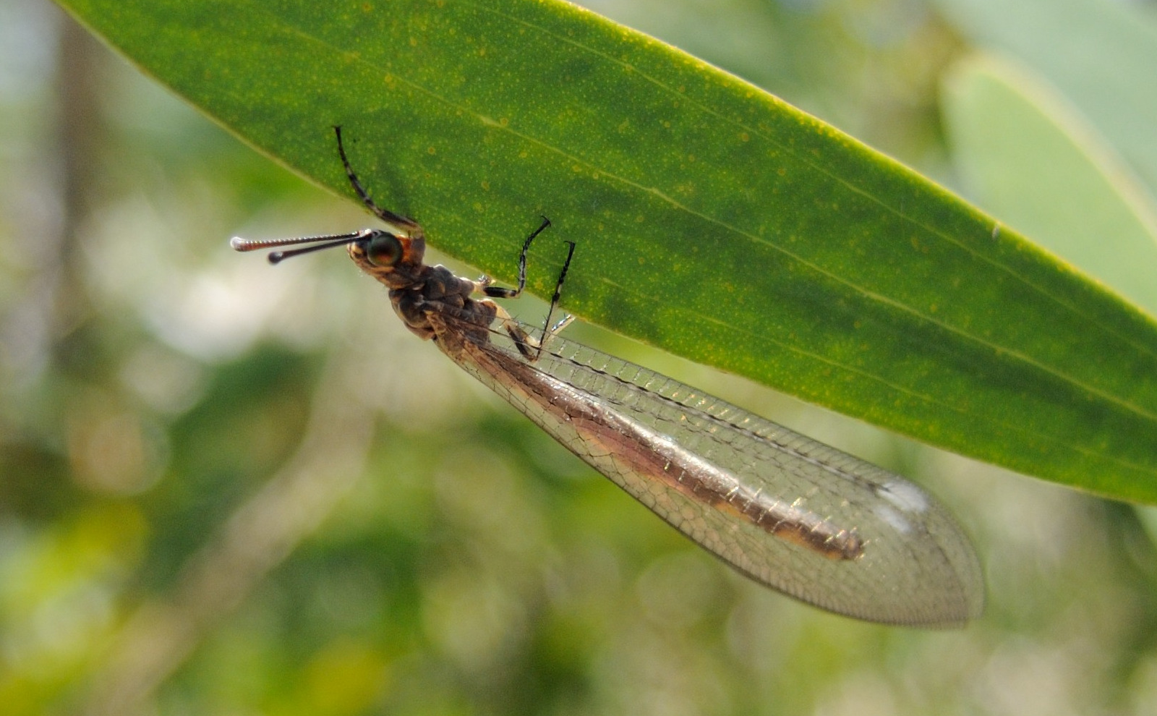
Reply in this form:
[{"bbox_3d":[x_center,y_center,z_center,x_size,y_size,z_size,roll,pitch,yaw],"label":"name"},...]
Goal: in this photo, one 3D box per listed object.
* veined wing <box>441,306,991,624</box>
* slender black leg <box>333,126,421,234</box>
[{"bbox_3d":[0.007,0.006,0.051,0.034,0.009,0.003,27,0,0],"label":"veined wing"},{"bbox_3d":[-0.011,-0.009,0.051,0.002,0.007,0.002,-37,0,0],"label":"slender black leg"}]

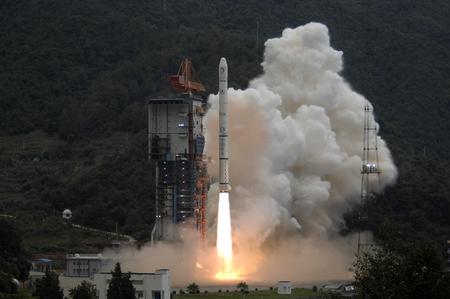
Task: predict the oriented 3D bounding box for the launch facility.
[{"bbox_3d":[-18.373,5.136,592.000,19.000,82.000,14.500,-1,-2,24],"label":"launch facility"}]

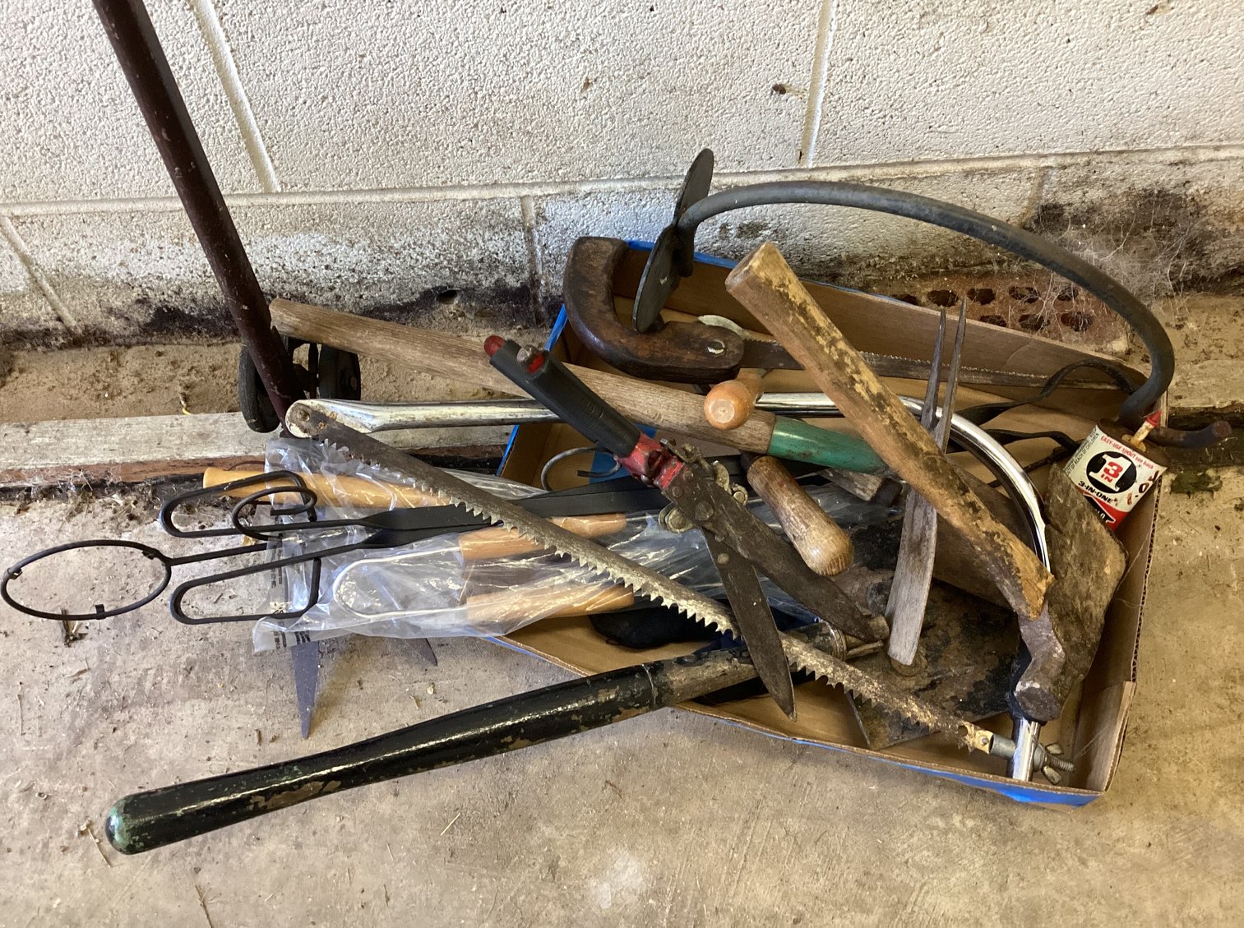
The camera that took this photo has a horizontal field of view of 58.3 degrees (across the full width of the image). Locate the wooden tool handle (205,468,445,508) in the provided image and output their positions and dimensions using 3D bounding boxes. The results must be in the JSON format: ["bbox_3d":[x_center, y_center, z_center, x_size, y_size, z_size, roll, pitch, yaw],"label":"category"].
[{"bbox_3d":[-0.227,0.018,0.848,0.194,0.023,0.023,3,56,7],"label":"wooden tool handle"}]

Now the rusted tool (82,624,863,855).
[{"bbox_3d":[-0.096,0.180,0.745,0.509,0.040,0.040,-14,57,0],"label":"rusted tool"}]

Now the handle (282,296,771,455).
[{"bbox_3d":[-0.076,-0.069,0.849,0.395,0.038,0.038,13,57,1],"label":"handle"}]

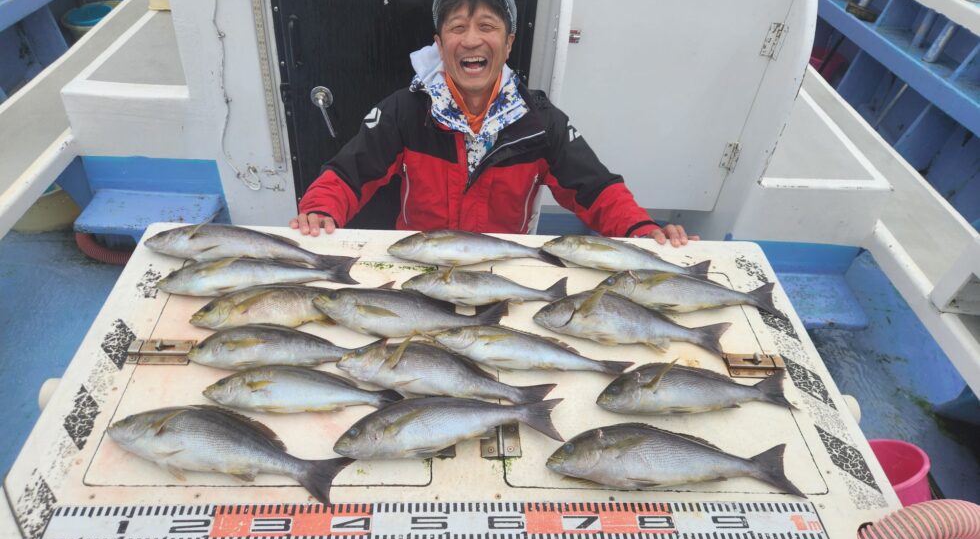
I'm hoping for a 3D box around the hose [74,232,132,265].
[{"bbox_3d":[-1.268,-0.071,2.171,0.289,0.055,0.147,1,41,-5],"label":"hose"}]

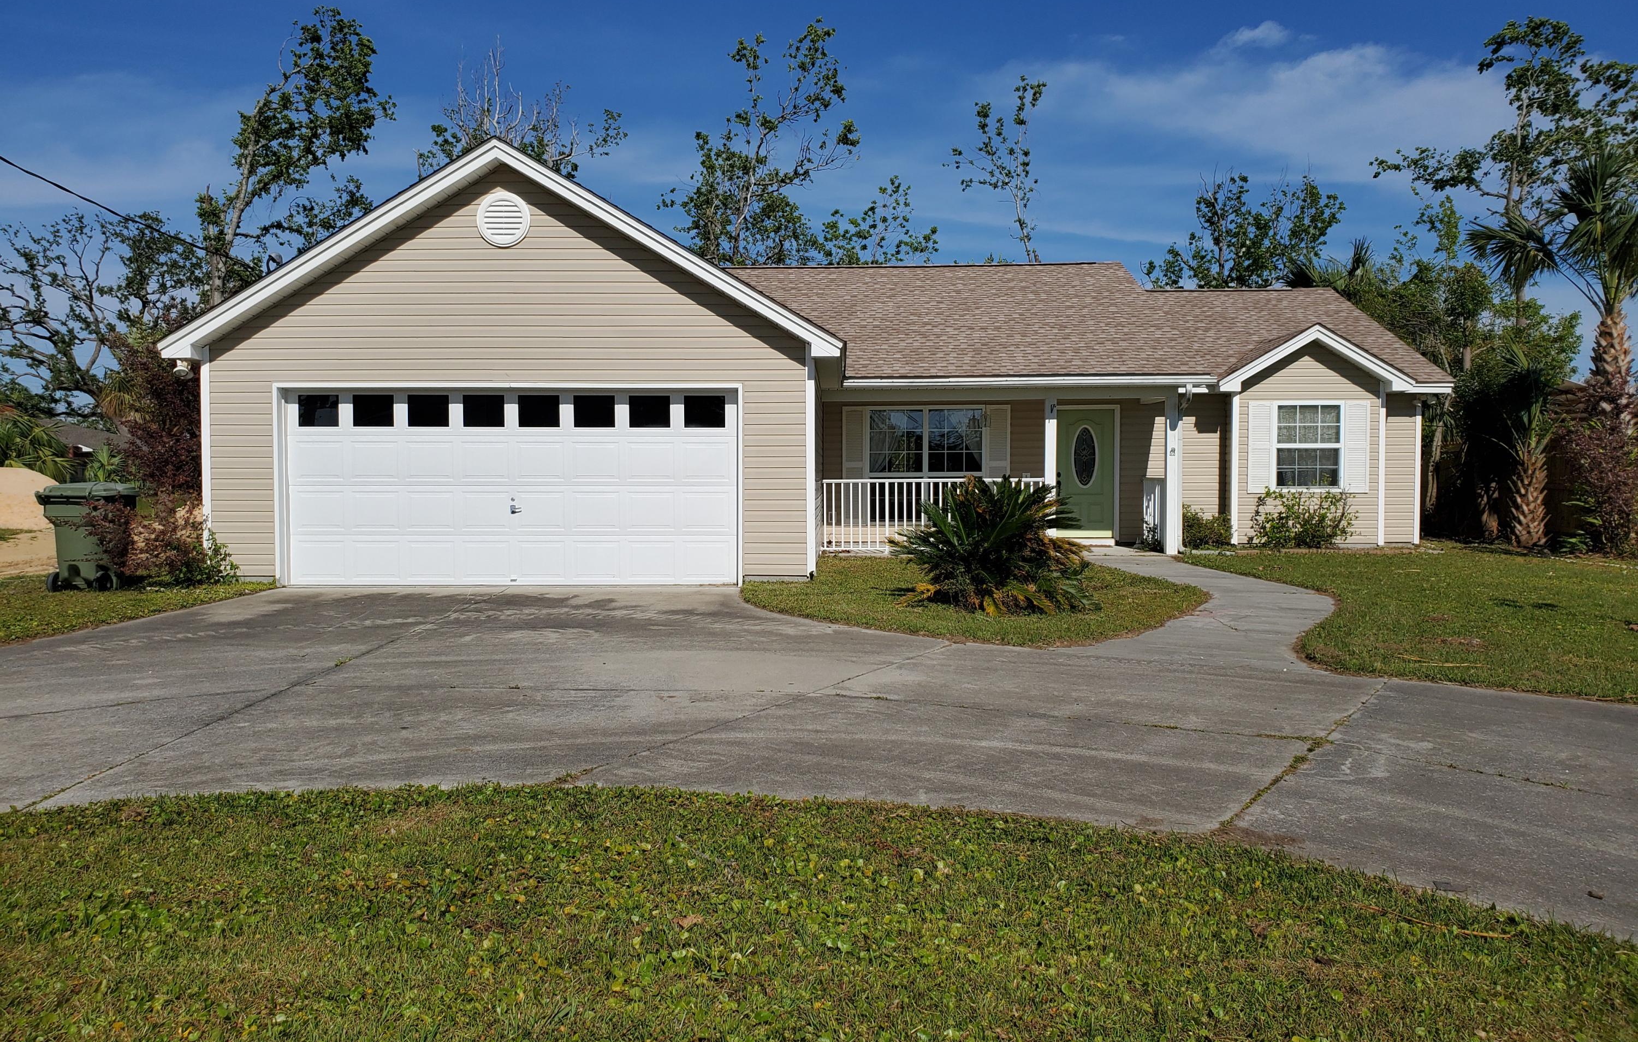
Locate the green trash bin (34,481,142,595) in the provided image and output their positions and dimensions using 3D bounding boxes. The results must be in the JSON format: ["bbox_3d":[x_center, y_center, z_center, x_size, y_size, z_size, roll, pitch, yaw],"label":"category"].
[{"bbox_3d":[-7.870,0.149,13.267,0.680,1.160,0.800,0,2,0],"label":"green trash bin"}]

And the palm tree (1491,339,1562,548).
[{"bbox_3d":[11.320,-1.253,19.666,1.160,3.370,1.200,0,2,0],"label":"palm tree"}]

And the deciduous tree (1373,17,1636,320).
[{"bbox_3d":[16.261,-5.849,28.799,6.800,11.704,6.000,0,2,0],"label":"deciduous tree"}]

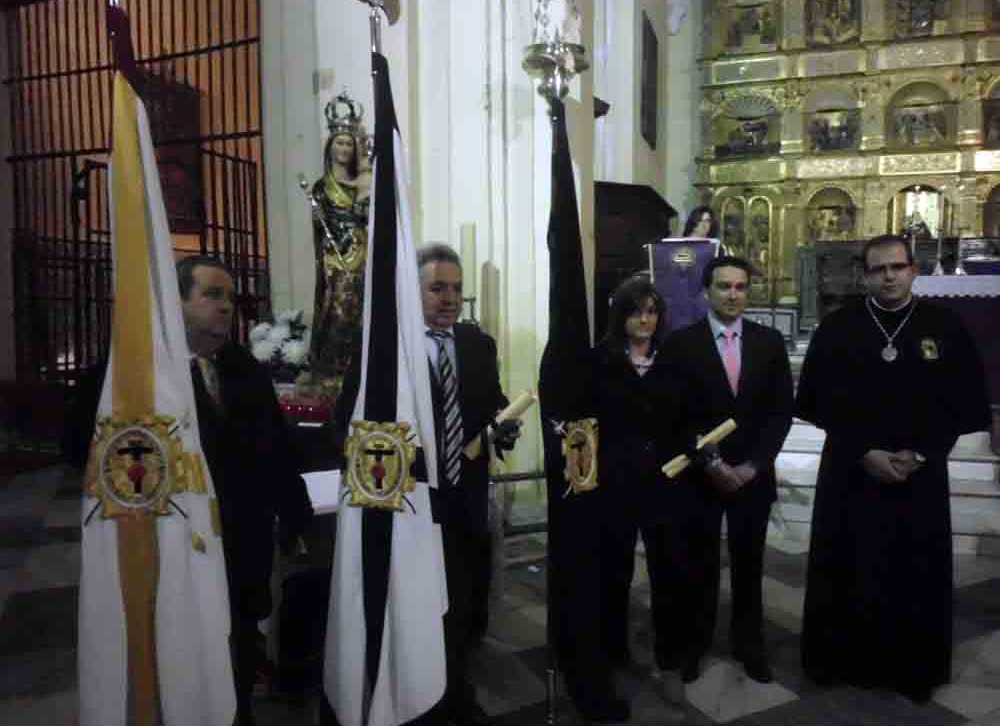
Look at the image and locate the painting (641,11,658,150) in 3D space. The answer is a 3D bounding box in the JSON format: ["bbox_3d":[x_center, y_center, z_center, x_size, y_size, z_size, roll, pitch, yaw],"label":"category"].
[{"bbox_3d":[1.513,-2.828,7.626,0.080,1.240,1.100,1,4,20],"label":"painting"}]

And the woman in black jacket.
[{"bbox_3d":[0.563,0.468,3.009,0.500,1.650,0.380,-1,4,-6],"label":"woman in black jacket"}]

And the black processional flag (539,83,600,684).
[{"bbox_3d":[0.262,0.093,2.793,0.270,2.050,0.210,-2,4,-23],"label":"black processional flag"}]

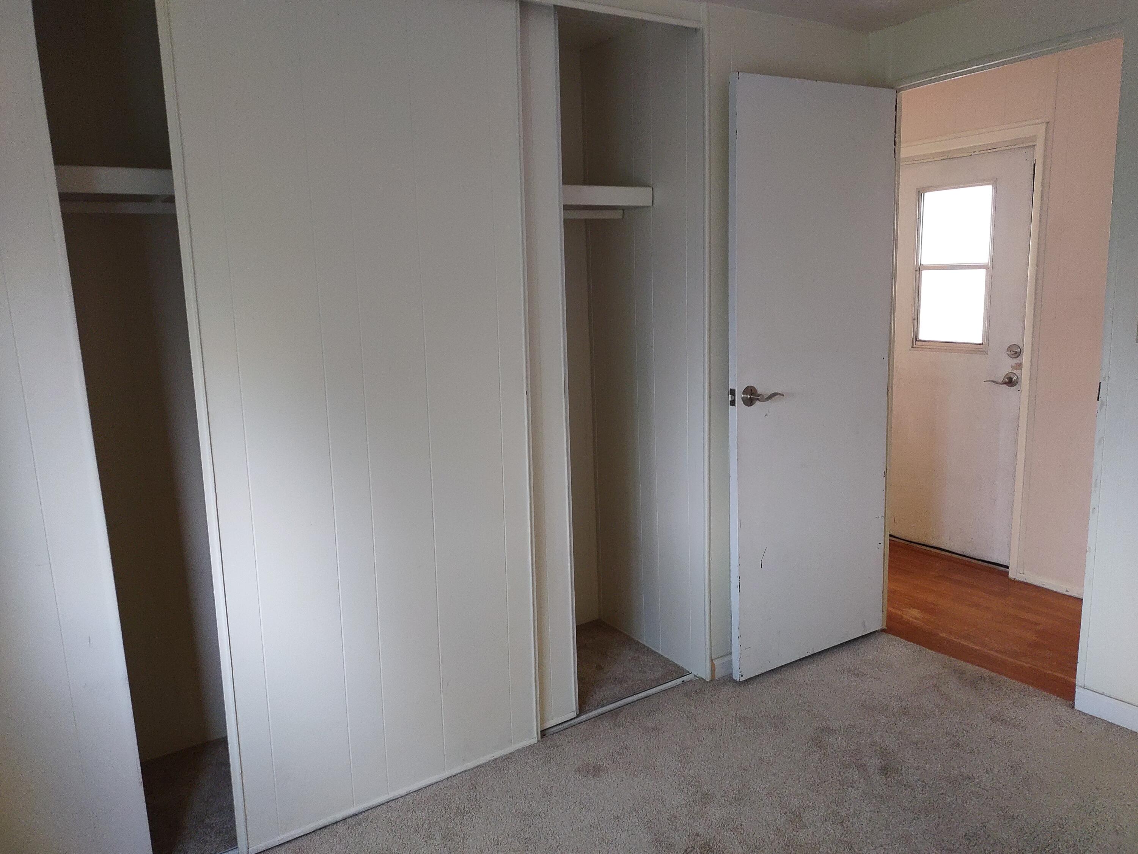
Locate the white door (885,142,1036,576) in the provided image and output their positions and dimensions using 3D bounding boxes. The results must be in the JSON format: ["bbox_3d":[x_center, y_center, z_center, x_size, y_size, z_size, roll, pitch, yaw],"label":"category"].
[{"bbox_3d":[1.860,-0.327,4.018,0.050,1.920,0.770,-9,12,-33],"label":"white door"}]

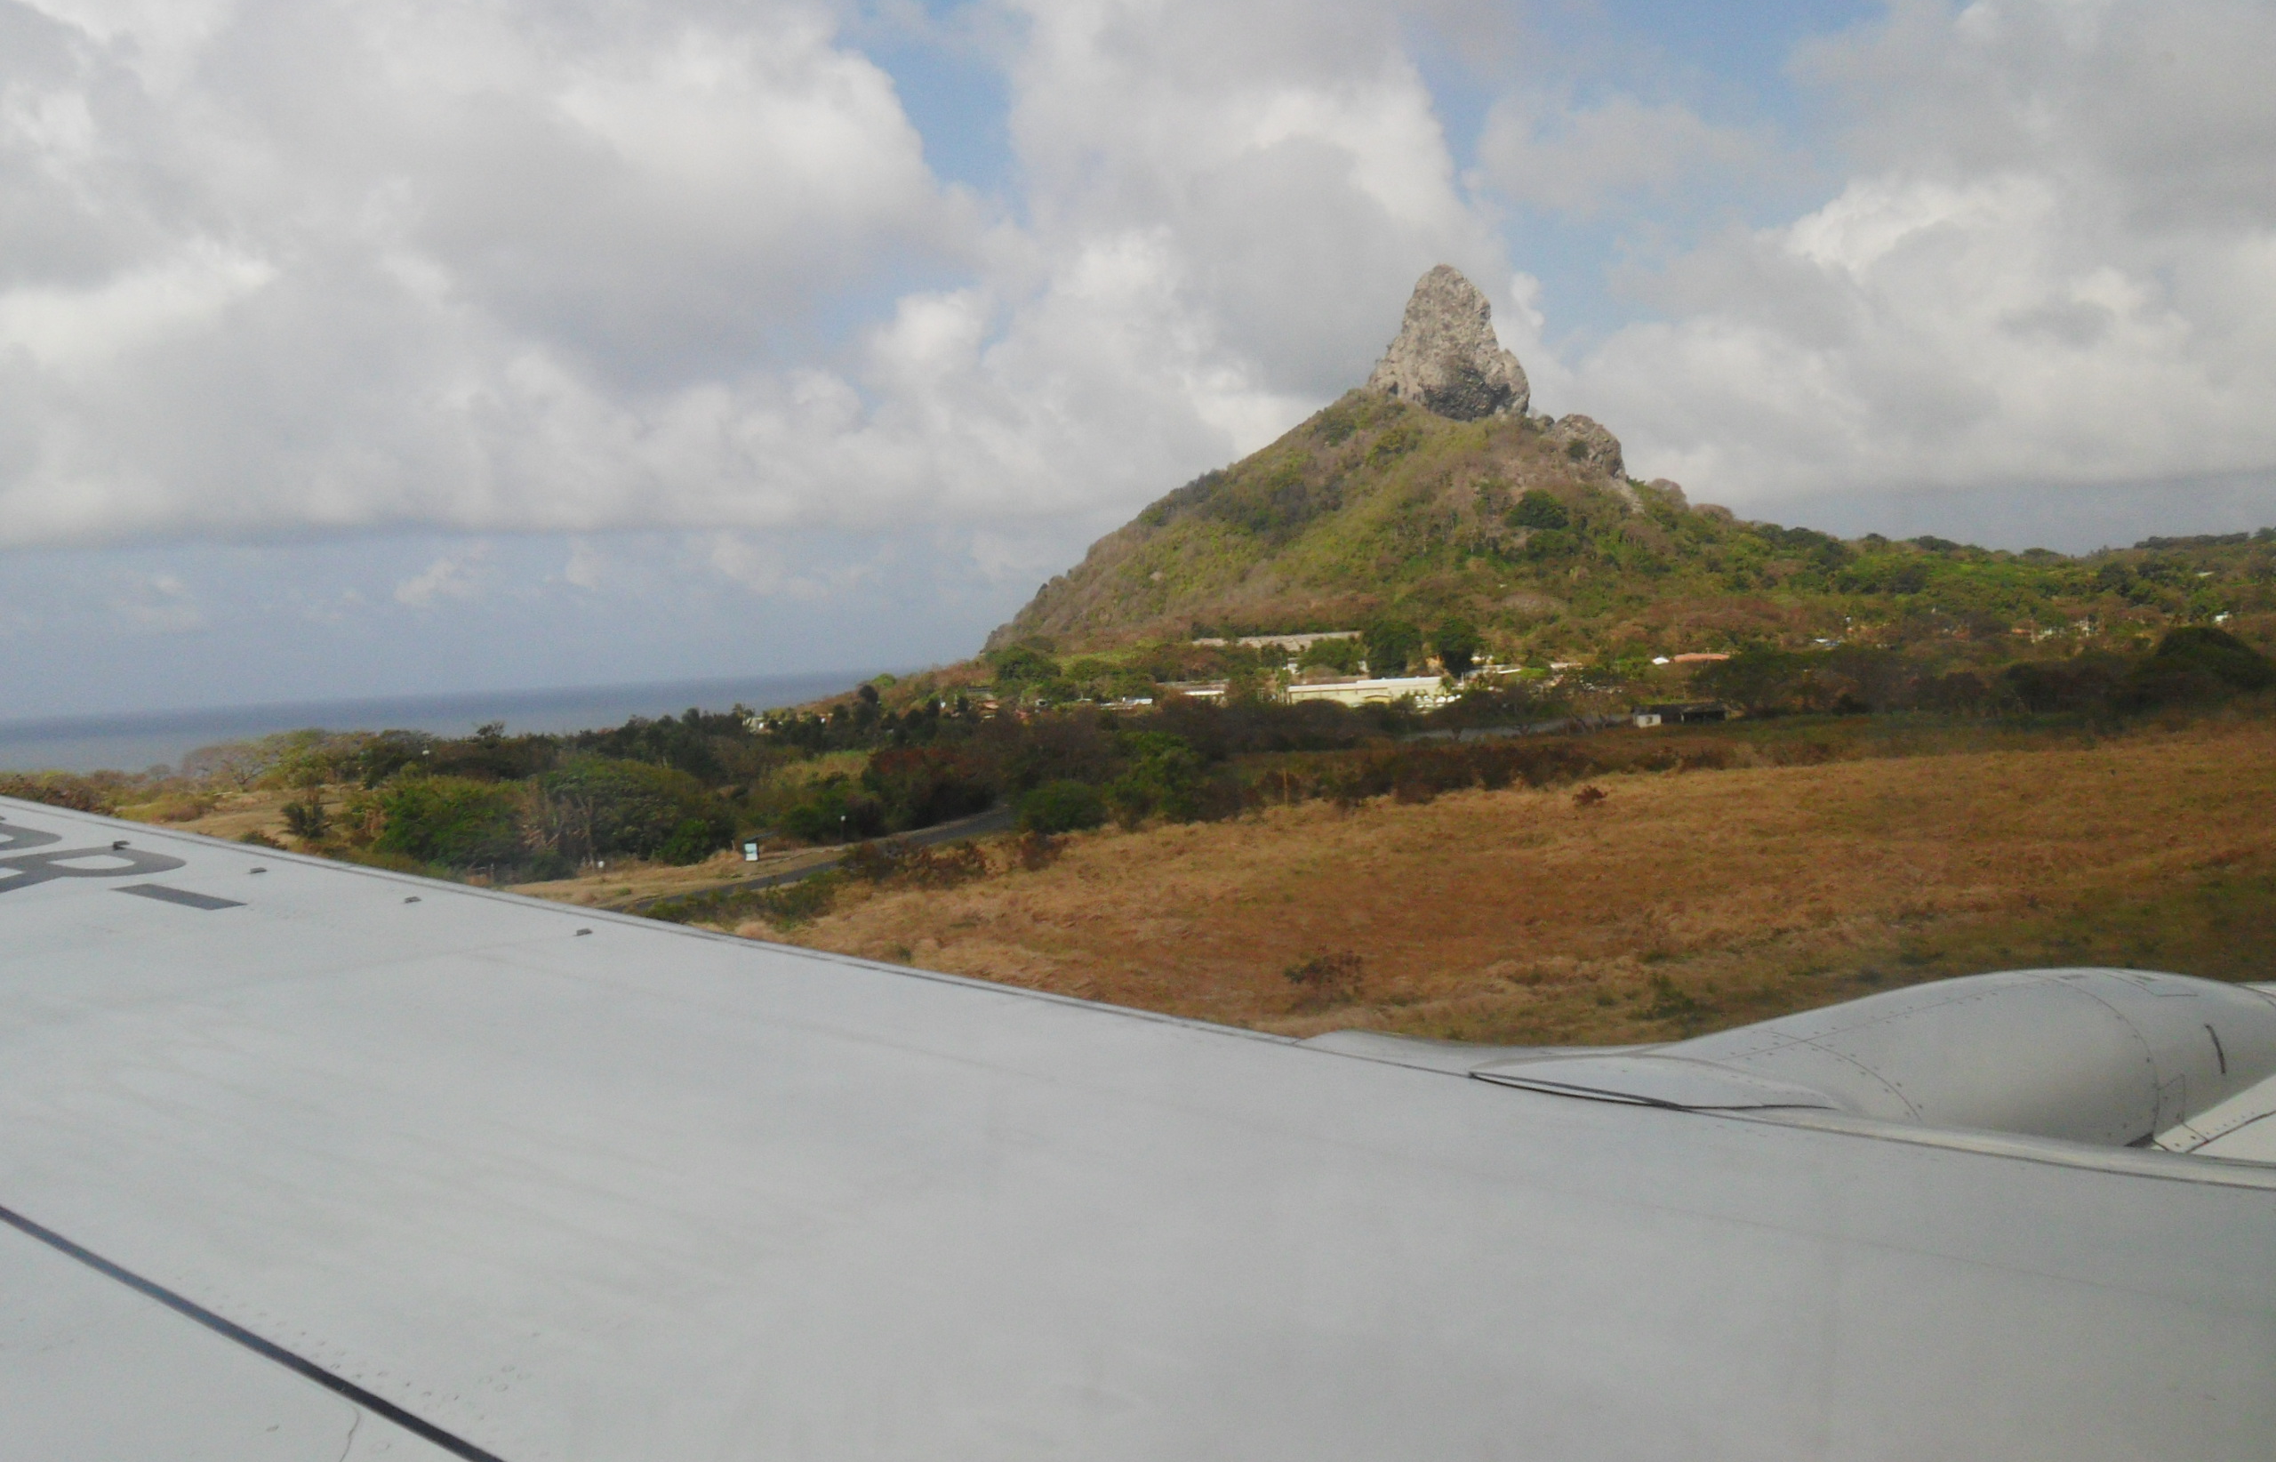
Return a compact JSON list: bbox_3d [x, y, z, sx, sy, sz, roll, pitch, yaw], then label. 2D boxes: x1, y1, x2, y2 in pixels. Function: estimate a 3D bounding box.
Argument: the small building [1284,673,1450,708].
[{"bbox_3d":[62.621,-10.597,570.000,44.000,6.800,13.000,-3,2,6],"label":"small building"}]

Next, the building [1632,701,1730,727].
[{"bbox_3d":[85.198,-2.649,330.000,14.000,3.600,6.000,-3,2,-3],"label":"building"}]

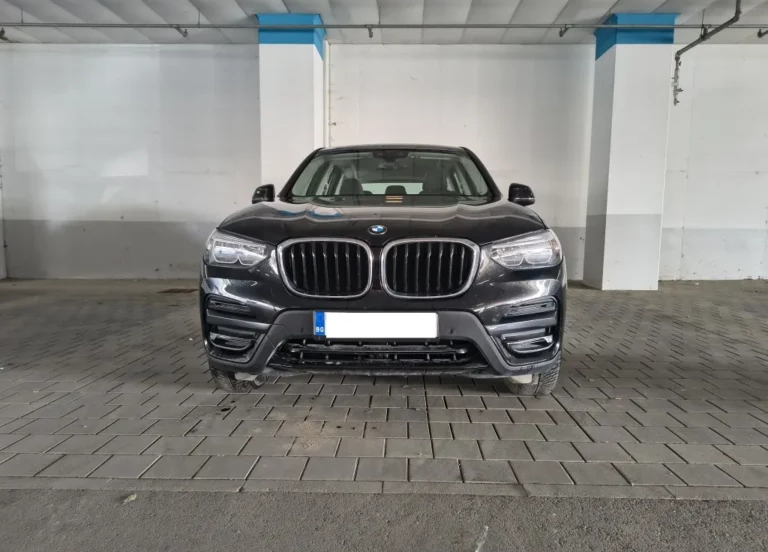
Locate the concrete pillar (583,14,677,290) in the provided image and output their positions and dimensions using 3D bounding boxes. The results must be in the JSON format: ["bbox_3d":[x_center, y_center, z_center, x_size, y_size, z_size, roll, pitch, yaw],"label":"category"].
[{"bbox_3d":[3.637,-1.762,7.999,0.800,3.900,0.800,0,5,2],"label":"concrete pillar"}]

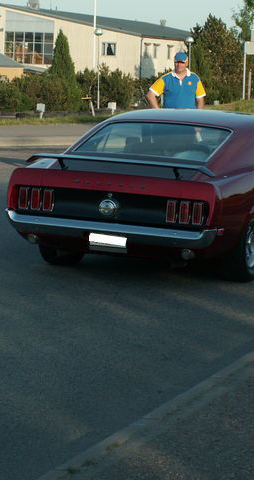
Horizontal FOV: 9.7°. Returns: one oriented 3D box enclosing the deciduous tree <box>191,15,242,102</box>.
[{"bbox_3d":[3.705,-7.493,62.000,2.100,3.700,2.100,2,7,3],"label":"deciduous tree"}]

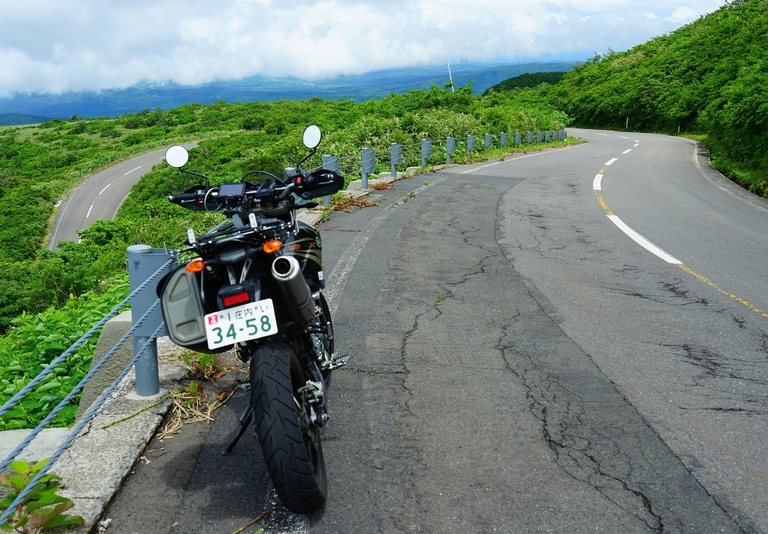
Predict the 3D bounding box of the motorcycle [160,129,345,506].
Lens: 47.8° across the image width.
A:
[{"bbox_3d":[-0.484,0.115,3.779,0.821,1.413,2.080,-13,11,1],"label":"motorcycle"}]

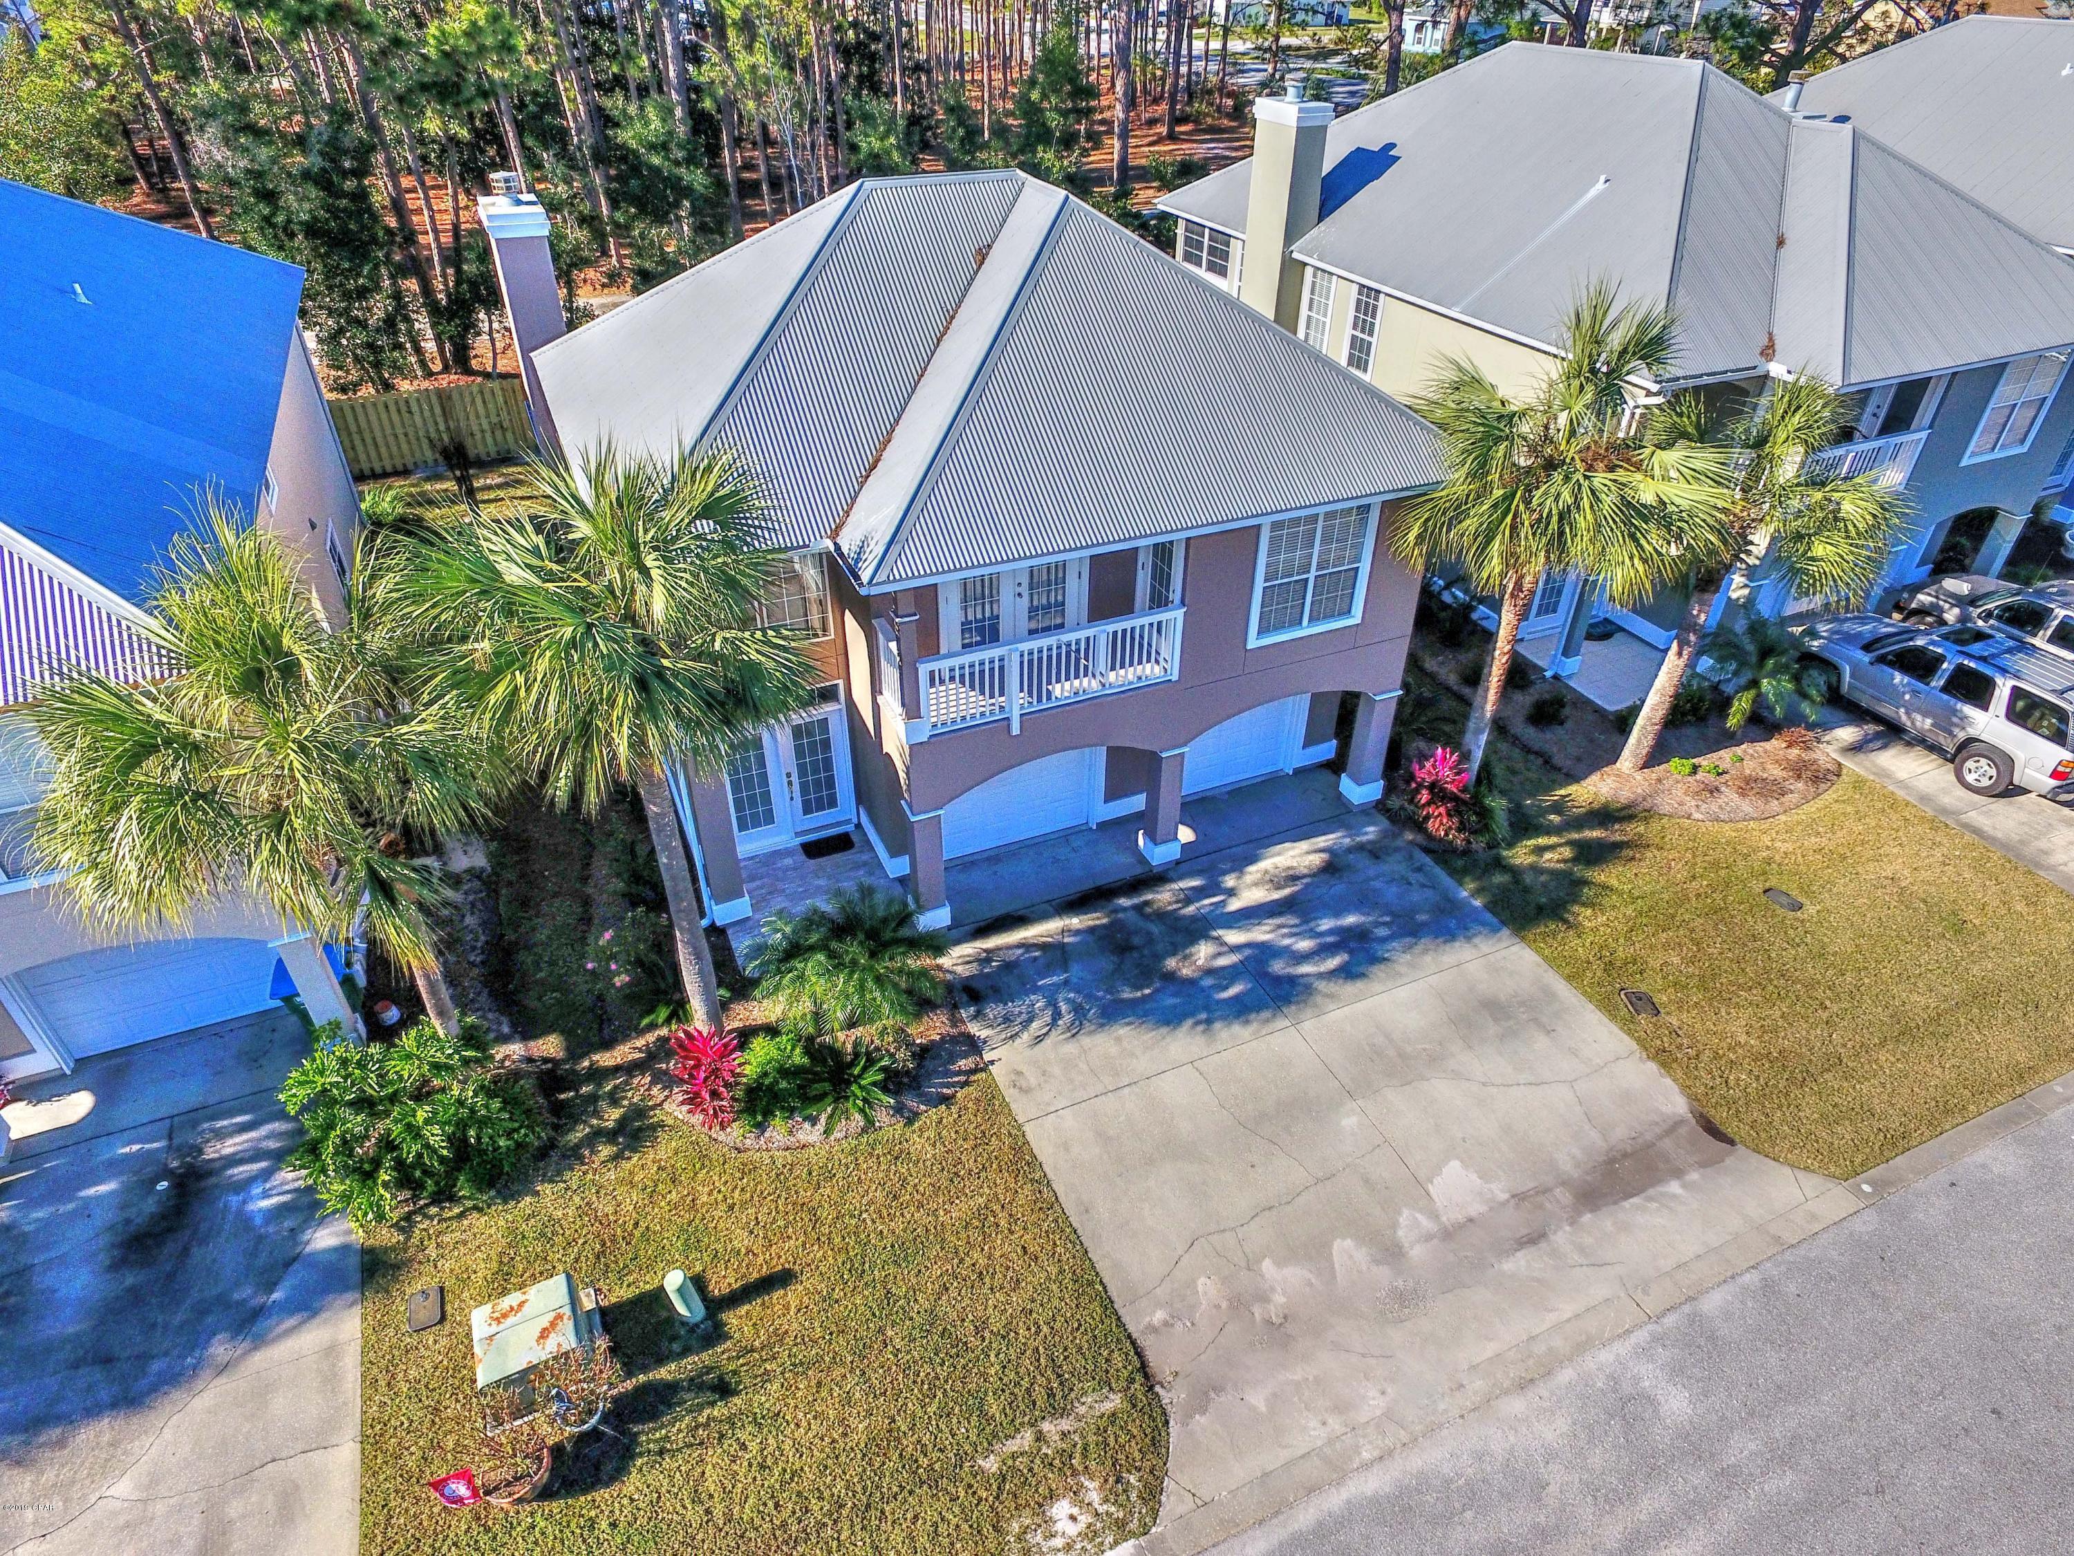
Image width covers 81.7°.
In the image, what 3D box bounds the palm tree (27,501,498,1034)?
[{"bbox_3d":[-7.388,0.475,12.721,4.000,6.850,3.900,-14,38,-19],"label":"palm tree"}]

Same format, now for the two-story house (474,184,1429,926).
[{"bbox_3d":[-1.946,-5.202,19.515,11.200,8.360,13.150,-14,38,-19],"label":"two-story house"}]

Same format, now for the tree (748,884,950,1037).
[{"bbox_3d":[-2.326,2.257,14.813,2.450,1.600,2.350,0,35,0],"label":"tree"}]

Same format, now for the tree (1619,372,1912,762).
[{"bbox_3d":[10.386,-2.909,18.254,3.600,6.150,3.500,-14,38,-19],"label":"tree"}]

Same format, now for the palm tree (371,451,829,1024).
[{"bbox_3d":[-4.150,0.216,12.700,4.000,7.350,4.000,-14,38,-19],"label":"palm tree"}]

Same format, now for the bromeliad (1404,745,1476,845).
[{"bbox_3d":[6.039,0.280,17.836,1.050,1.400,1.050,0,35,0],"label":"bromeliad"}]

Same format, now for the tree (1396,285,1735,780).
[{"bbox_3d":[7.134,-3.136,17.450,4.200,7.400,4.100,-14,38,-19],"label":"tree"}]

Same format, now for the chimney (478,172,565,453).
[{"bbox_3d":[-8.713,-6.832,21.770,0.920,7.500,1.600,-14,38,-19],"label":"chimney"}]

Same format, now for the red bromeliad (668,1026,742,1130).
[{"bbox_3d":[-3.760,3.401,13.562,0.830,1.200,0.950,-14,38,-19],"label":"red bromeliad"}]

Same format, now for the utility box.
[{"bbox_3d":[-4.727,5.353,11.249,0.880,0.760,0.860,-17,38,-22],"label":"utility box"}]

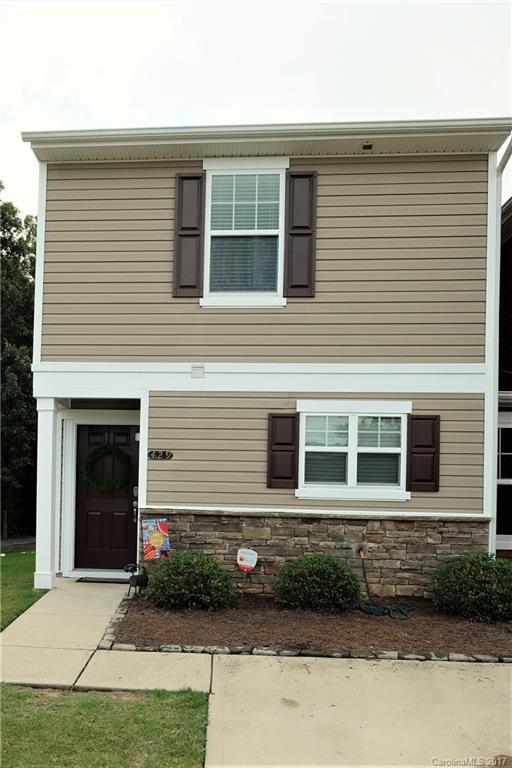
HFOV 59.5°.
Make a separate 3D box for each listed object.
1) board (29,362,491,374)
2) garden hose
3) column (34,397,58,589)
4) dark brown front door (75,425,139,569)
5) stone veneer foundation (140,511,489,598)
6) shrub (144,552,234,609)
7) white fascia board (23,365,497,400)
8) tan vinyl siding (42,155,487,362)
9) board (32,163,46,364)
[{"bbox_3d":[-0.034,-0.200,5.357,5.450,0.125,0.060,1,-1,3],"label":"board"},{"bbox_3d":[1.416,2.185,4.967,0.568,0.582,0.520,1,-1,3],"label":"garden hose"},{"bbox_3d":[-2.582,1.338,5.579,0.235,2.340,0.235,1,-1,3],"label":"column"},{"bbox_3d":[-2.082,1.595,6.341,0.914,2.035,0.050,1,-1,3],"label":"dark brown front door"},{"bbox_3d":[0.655,2.027,5.284,4.080,1.000,0.130,1,-1,3],"label":"stone veneer foundation"},{"bbox_3d":[-0.716,2.138,4.908,0.950,0.640,0.880,1,-1,3],"label":"shrub"},{"bbox_3d":[-0.025,0.028,5.368,5.440,0.290,0.060,1,-1,3],"label":"white fascia board"},{"bbox_3d":[0.045,-1.482,5.394,5.330,2.480,0.050,1,-1,3],"label":"tan vinyl siding"},{"bbox_3d":[-2.659,-1.504,5.540,0.100,2.480,0.080,1,-1,3],"label":"board"}]

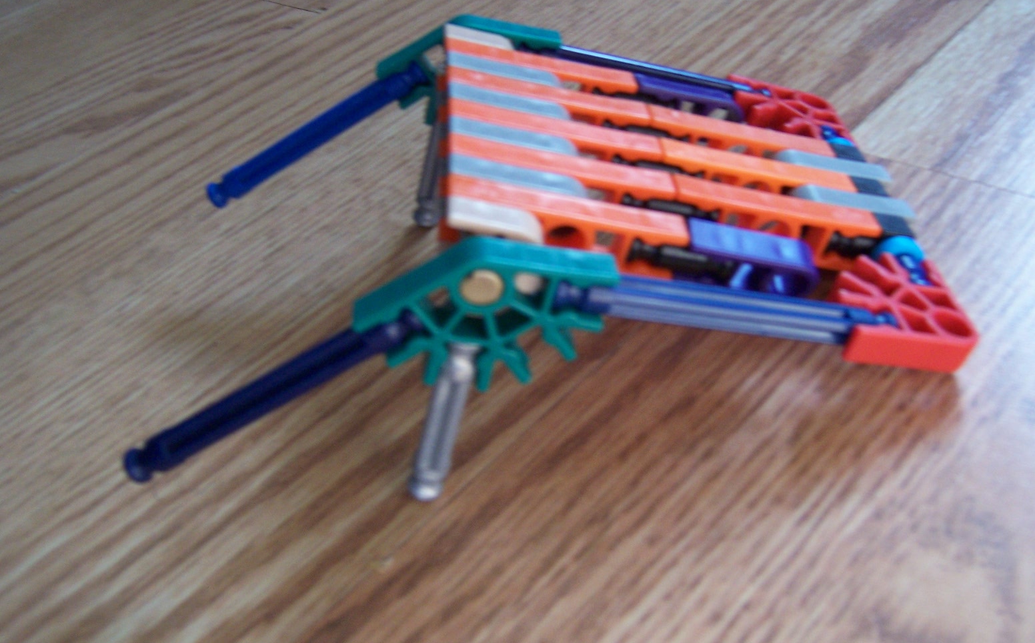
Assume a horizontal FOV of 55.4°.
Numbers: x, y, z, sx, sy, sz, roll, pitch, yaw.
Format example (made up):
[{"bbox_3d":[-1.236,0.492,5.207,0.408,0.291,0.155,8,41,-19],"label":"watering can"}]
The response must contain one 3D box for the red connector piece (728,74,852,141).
[{"bbox_3d":[0.055,-0.041,0.203,0.022,0.006,0.022,7,39,-11],"label":"red connector piece"}]

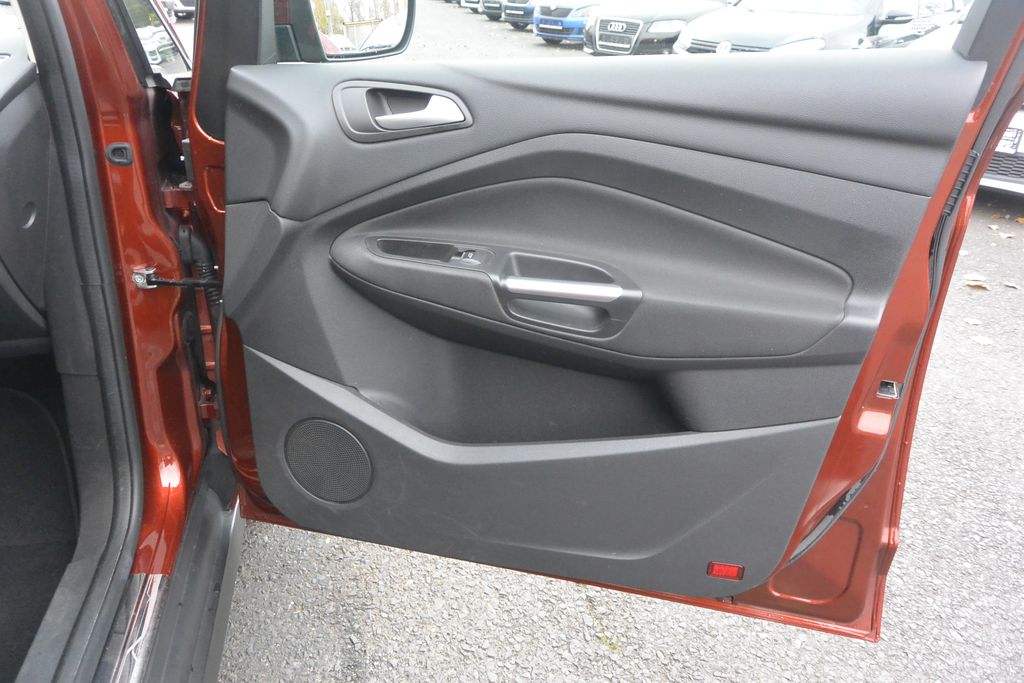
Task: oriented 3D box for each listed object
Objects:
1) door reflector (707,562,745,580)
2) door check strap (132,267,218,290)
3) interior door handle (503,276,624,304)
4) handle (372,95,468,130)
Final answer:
[{"bbox_3d":[0.284,0.305,1.020,0.046,0.021,0.008,7,26,13],"label":"door reflector"},{"bbox_3d":[-0.509,-0.094,1.155,0.122,0.030,0.028,4,26,8],"label":"door check strap"},{"bbox_3d":[0.058,-0.059,0.865,0.136,0.020,0.022,7,26,13],"label":"interior door handle"},{"bbox_3d":[-0.105,-0.263,0.885,0.106,0.037,0.028,7,26,13],"label":"handle"}]

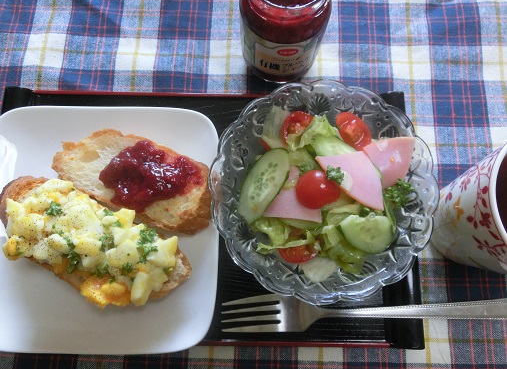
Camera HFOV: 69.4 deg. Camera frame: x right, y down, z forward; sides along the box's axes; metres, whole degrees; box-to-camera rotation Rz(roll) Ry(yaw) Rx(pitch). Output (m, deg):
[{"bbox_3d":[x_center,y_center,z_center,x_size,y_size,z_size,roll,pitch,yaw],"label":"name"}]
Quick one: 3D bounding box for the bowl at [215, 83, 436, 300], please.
[{"bbox_3d":[0.045,0.006,0.265,0.147,0.055,0.147,0,78,-1],"label":"bowl"}]

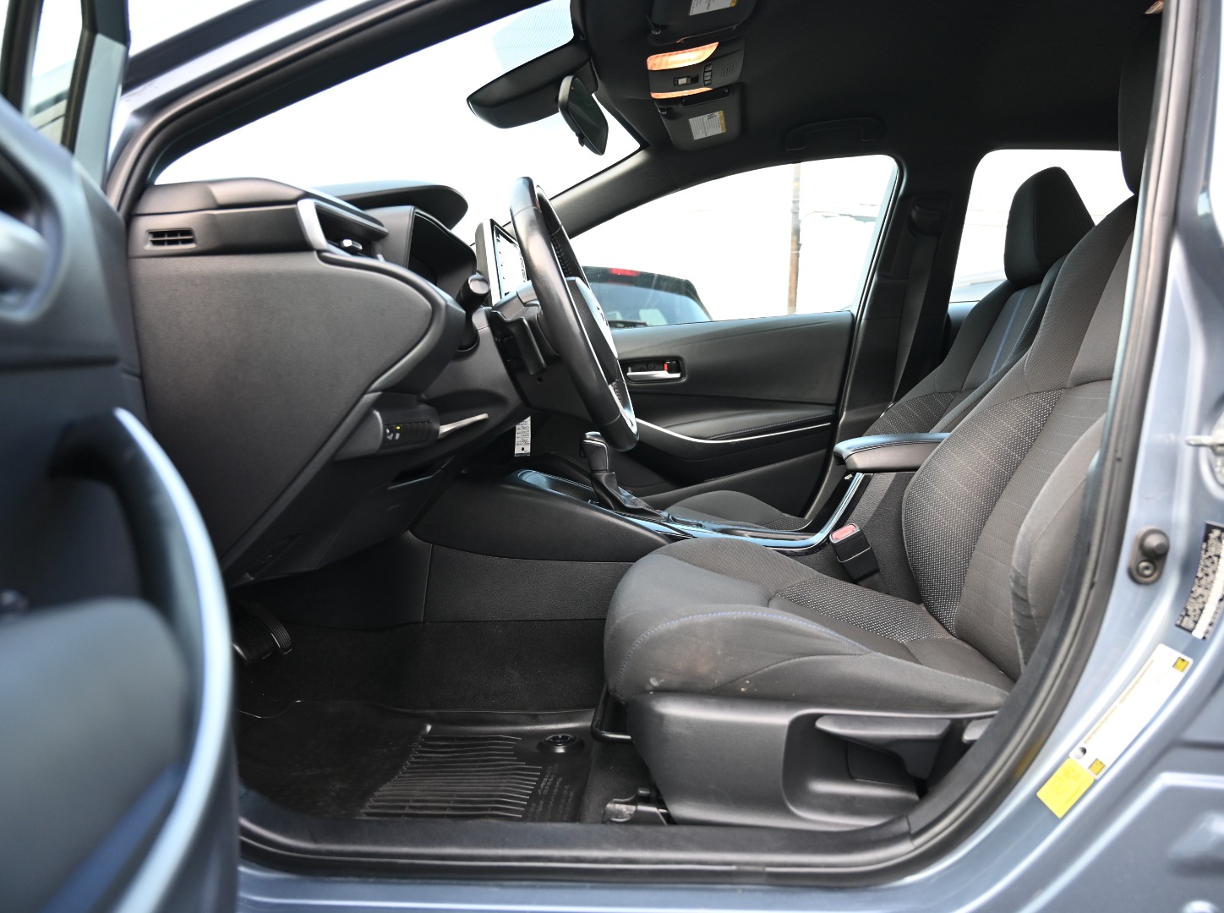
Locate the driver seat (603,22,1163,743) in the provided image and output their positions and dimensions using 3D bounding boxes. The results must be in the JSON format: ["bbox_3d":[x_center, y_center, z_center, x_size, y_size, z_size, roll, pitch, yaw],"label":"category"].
[{"bbox_3d":[0.419,-0.096,1.136,0.860,0.880,0.530,0,9,4],"label":"driver seat"}]

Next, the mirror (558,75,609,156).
[{"bbox_3d":[-0.046,-0.545,1.472,0.034,0.066,0.250,11,11,12],"label":"mirror"}]

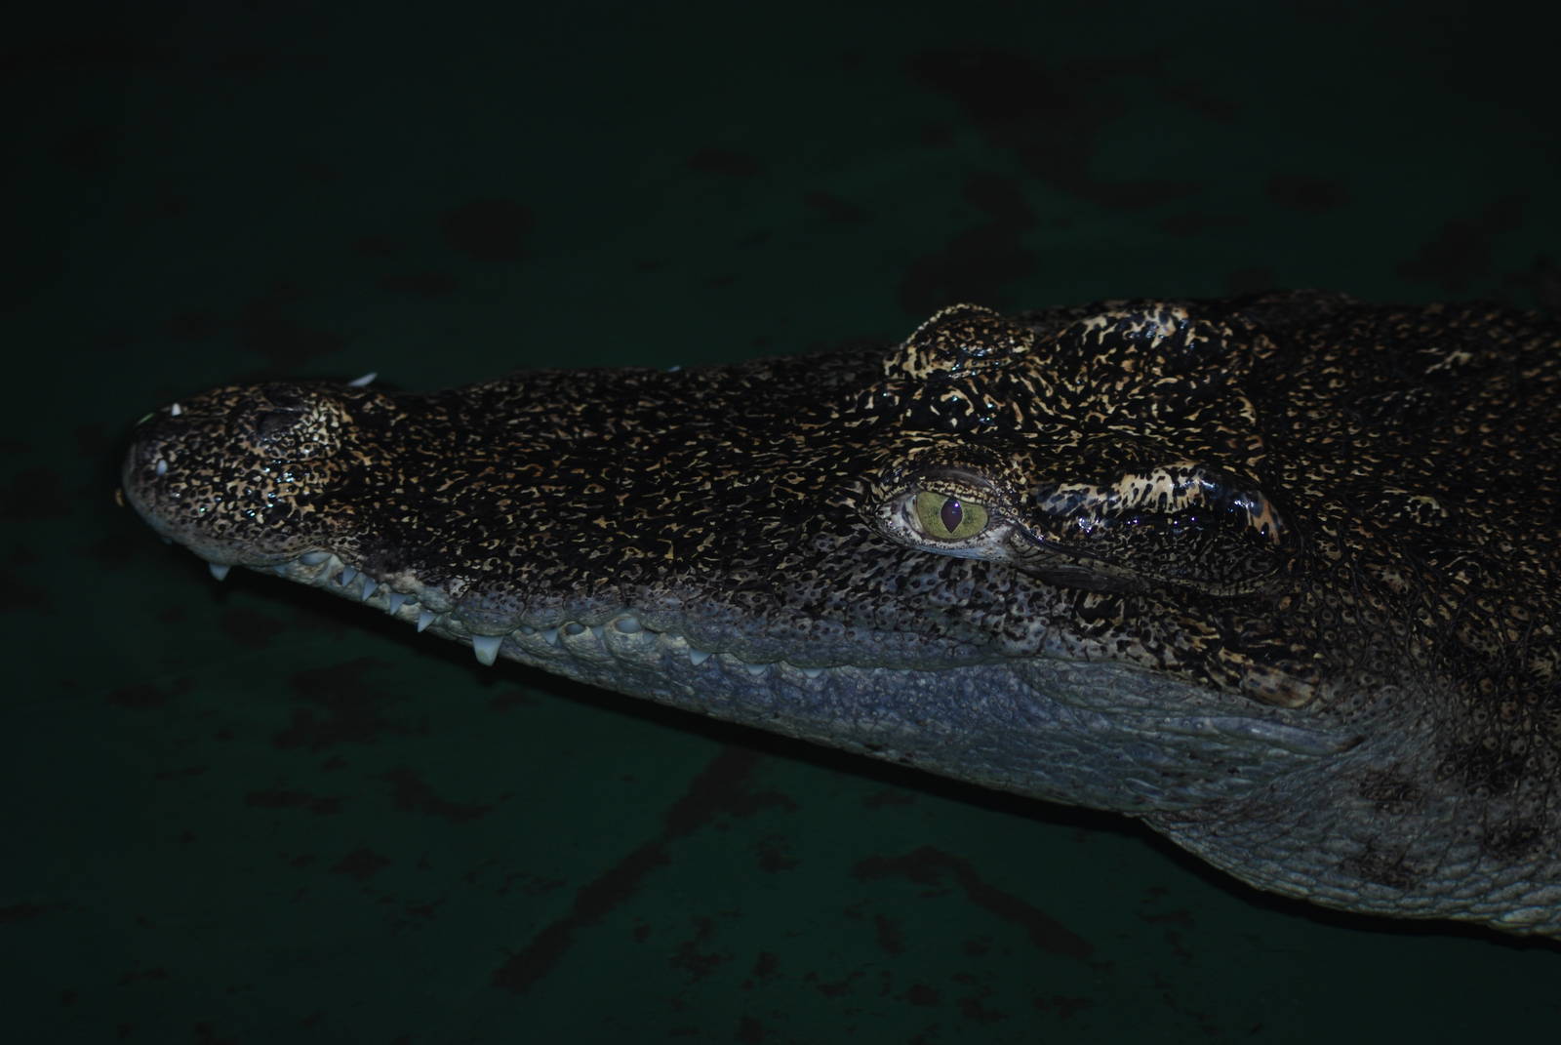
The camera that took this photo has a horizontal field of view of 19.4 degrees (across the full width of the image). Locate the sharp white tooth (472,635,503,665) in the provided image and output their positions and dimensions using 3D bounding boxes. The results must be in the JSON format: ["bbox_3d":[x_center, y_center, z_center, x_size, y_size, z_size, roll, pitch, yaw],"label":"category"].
[{"bbox_3d":[-0.107,0.046,1.660,0.011,0.013,0.009,6,40,7],"label":"sharp white tooth"}]

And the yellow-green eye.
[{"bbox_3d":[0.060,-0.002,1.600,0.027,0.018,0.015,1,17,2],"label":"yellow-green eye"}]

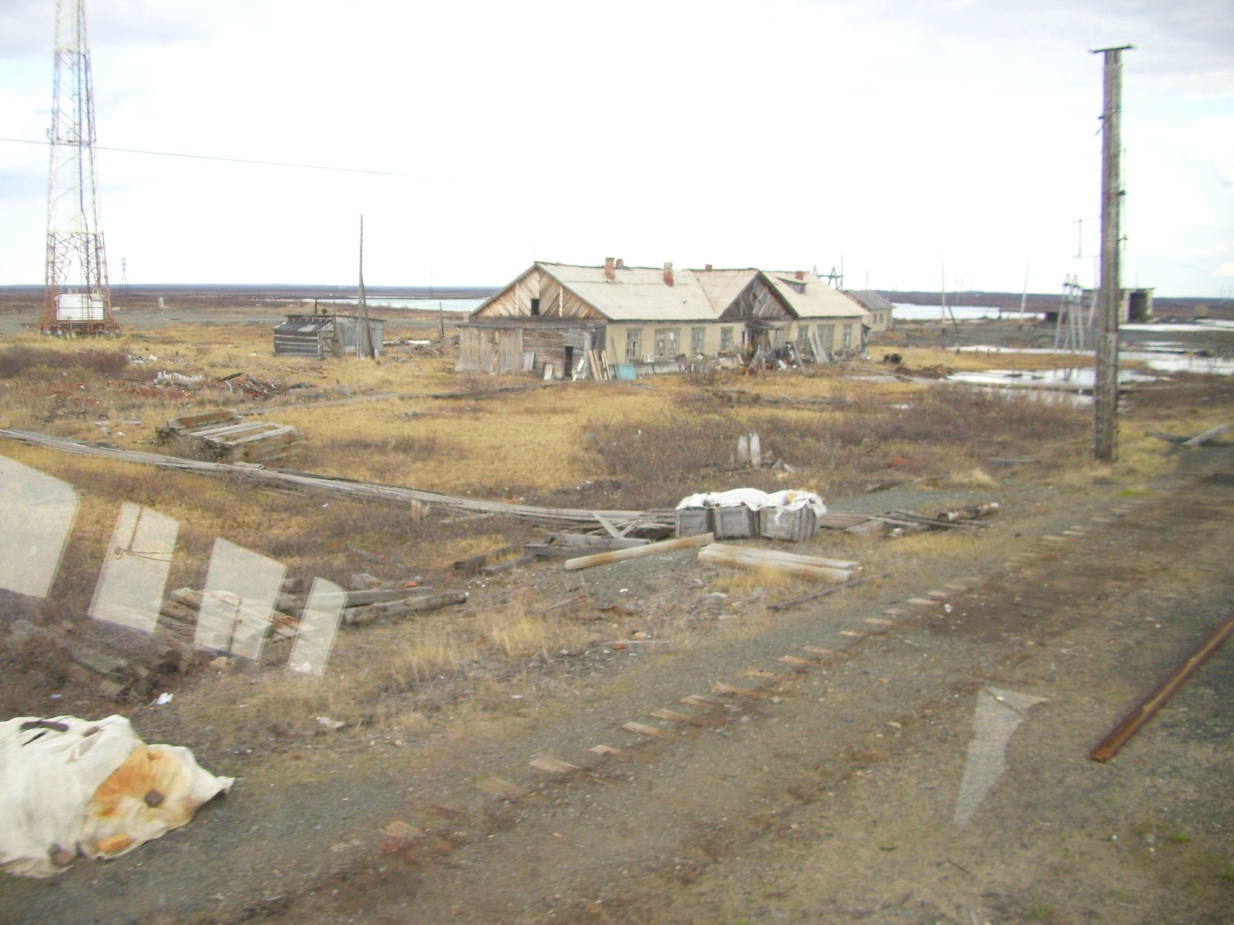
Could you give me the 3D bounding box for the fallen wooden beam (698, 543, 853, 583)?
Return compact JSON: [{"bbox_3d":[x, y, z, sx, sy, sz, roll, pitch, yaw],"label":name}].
[{"bbox_3d":[2.490,1.550,18.989,2.478,0.196,0.562,5,9,30],"label":"fallen wooden beam"}]

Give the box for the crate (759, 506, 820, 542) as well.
[{"bbox_3d":[3.147,1.054,22.009,0.700,0.540,0.780,8,11,42],"label":"crate"}]

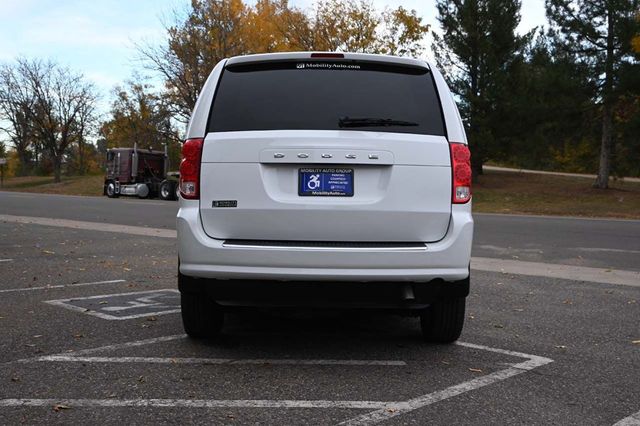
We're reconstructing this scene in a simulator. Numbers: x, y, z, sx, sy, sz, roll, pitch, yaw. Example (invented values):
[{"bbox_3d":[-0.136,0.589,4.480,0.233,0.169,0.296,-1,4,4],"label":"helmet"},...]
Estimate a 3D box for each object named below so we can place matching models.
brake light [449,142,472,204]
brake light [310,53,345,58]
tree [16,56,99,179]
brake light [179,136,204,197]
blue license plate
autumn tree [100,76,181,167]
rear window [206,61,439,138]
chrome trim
[{"bbox_3d":[0.819,-0.227,4.020,0.135,0.345,0.160,1,2,0],"label":"brake light"},{"bbox_3d":[0.045,-0.913,4.030,0.193,0.033,0.040,1,2,0],"label":"brake light"},{"bbox_3d":[-25.761,-9.078,68.000,7.800,12.000,7.400,1,2,0],"label":"tree"},{"bbox_3d":[-0.742,-0.255,4.000,0.135,0.345,0.160,1,2,0],"label":"brake light"},{"bbox_3d":[0.036,-0.170,3.870,0.313,0.158,0.020,1,2,0],"label":"blue license plate"},{"bbox_3d":[-18.652,-8.573,72.000,8.300,11.200,7.800,1,2,0],"label":"autumn tree"},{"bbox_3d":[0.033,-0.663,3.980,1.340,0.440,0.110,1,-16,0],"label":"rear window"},{"bbox_3d":[0.030,0.184,3.810,1.130,0.045,0.070,1,2,0],"label":"chrome trim"}]

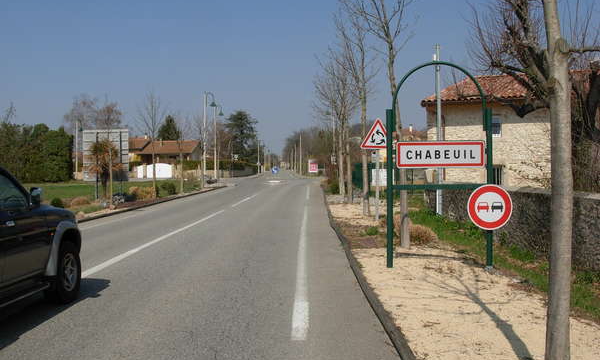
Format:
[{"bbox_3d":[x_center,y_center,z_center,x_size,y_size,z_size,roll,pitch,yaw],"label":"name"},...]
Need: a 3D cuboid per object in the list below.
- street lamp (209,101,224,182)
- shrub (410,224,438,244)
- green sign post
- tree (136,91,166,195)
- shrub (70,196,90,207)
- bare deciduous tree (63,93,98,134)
[{"bbox_3d":[-8.608,-3.932,70.000,1.000,8.000,0.450,0,1,3],"label":"street lamp"},{"bbox_3d":[2.362,1.047,12.650,0.600,0.420,0.550,0,1,0],"label":"shrub"},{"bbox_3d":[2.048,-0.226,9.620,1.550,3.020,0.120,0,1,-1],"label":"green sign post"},{"bbox_3d":[-7.100,-1.703,31.600,1.600,5.150,1.600,0,1,0],"label":"tree"},{"bbox_3d":[-8.453,0.829,25.400,0.800,0.460,0.750,0,1,0],"label":"shrub"},{"bbox_3d":[-34.577,-6.915,104.000,5.500,13.200,5.500,0,1,0],"label":"bare deciduous tree"}]

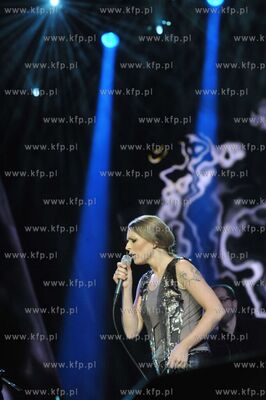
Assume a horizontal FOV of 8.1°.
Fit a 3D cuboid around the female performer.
[{"bbox_3d":[0.180,0.883,9.043,0.500,1.620,0.520,3,-5,-37],"label":"female performer"}]

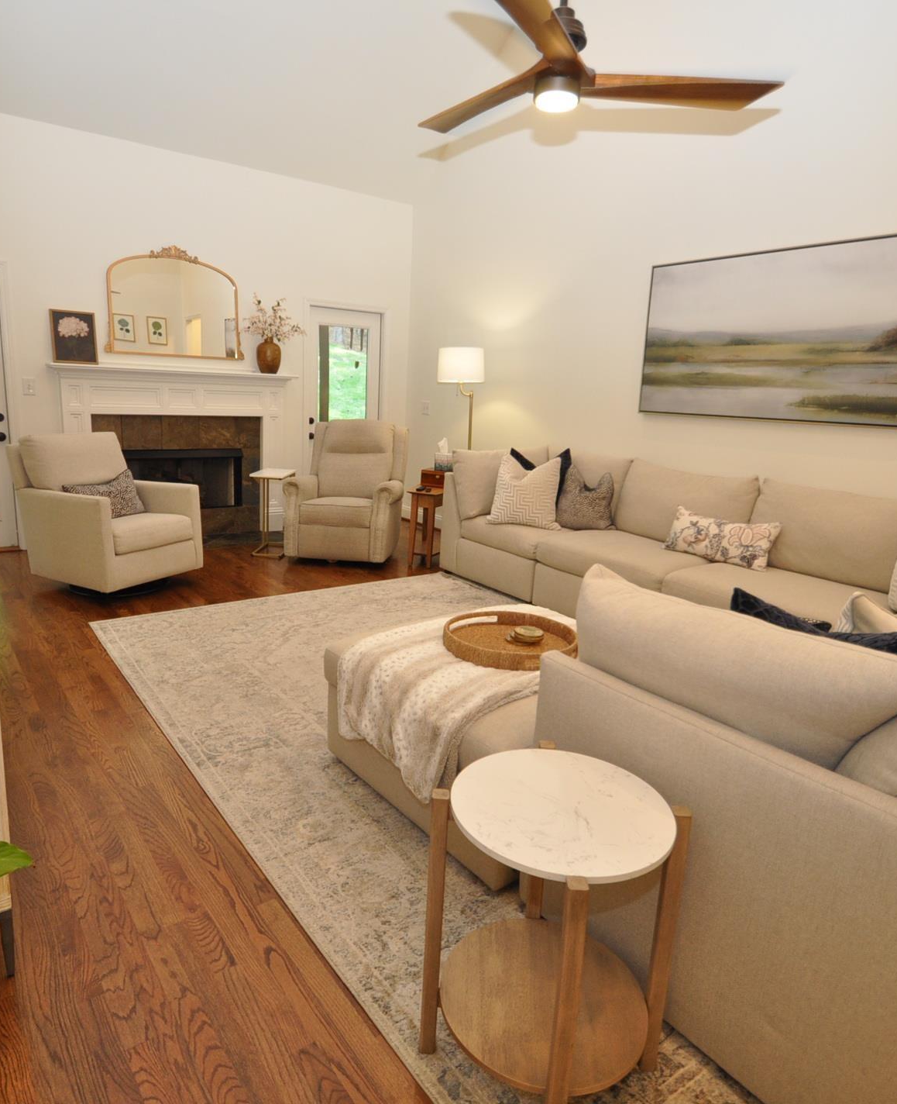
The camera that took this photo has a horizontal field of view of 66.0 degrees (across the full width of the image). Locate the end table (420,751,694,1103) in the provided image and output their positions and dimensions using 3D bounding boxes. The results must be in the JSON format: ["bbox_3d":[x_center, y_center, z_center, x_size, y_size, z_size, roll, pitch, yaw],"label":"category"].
[{"bbox_3d":[0.187,0.709,1.290,0.430,0.540,0.430,2,12,-1],"label":"end table"}]

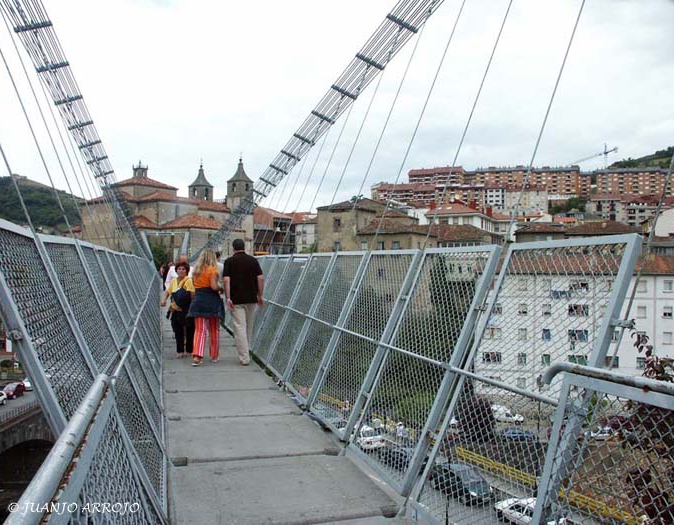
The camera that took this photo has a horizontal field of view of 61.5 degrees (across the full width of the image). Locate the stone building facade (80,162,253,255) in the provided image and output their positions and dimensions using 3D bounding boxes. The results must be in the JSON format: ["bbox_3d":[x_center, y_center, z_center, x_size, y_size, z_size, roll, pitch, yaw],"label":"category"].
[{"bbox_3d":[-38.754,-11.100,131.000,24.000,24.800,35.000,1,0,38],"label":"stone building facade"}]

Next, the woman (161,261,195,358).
[{"bbox_3d":[-2.456,0.742,8.800,0.520,1.500,0.380,1,0,-14],"label":"woman"}]

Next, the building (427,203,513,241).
[{"bbox_3d":[31.358,-7.850,134.000,16.000,12.700,16.000,1,0,25],"label":"building"}]

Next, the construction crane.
[{"bbox_3d":[197.064,-74.000,435.000,4.000,32.000,66.000,1,0,-5],"label":"construction crane"}]

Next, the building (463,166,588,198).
[{"bbox_3d":[124.845,-53.250,375.000,79.000,20.500,15.000,1,0,12],"label":"building"}]

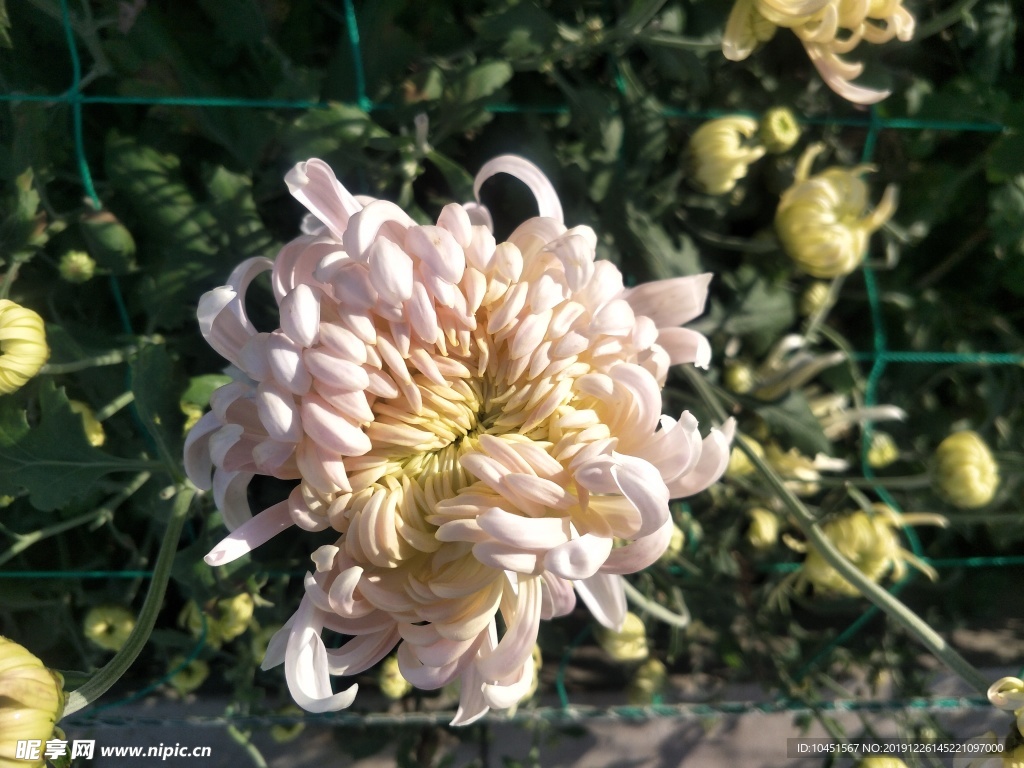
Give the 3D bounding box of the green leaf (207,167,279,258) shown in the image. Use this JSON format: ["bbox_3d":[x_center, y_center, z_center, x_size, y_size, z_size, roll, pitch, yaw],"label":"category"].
[{"bbox_3d":[-0.138,-0.087,0.360,0.036,0.012,0.050,-4,60,-3],"label":"green leaf"}]

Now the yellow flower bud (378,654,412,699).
[{"bbox_3d":[-0.066,0.170,0.410,0.023,0.024,0.023,0,72,0],"label":"yellow flower bud"}]

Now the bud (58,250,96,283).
[{"bbox_3d":[-0.239,-0.065,0.390,0.020,0.018,0.019,0,60,0],"label":"bud"}]

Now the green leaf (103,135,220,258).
[{"bbox_3d":[-0.208,-0.112,0.420,0.050,0.089,0.022,-45,12,-16],"label":"green leaf"}]

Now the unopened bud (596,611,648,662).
[{"bbox_3d":[0.063,0.142,0.400,0.027,0.026,0.027,-24,37,0],"label":"unopened bud"}]

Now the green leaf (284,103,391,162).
[{"bbox_3d":[-0.088,-0.128,0.360,0.053,0.012,0.034,-4,60,-2],"label":"green leaf"}]

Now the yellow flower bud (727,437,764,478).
[{"bbox_3d":[0.118,0.037,0.360,0.021,0.021,0.021,0,30,0],"label":"yellow flower bud"}]

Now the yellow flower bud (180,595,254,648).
[{"bbox_3d":[-0.174,0.141,0.420,0.041,0.032,0.028,19,23,0],"label":"yellow flower bud"}]

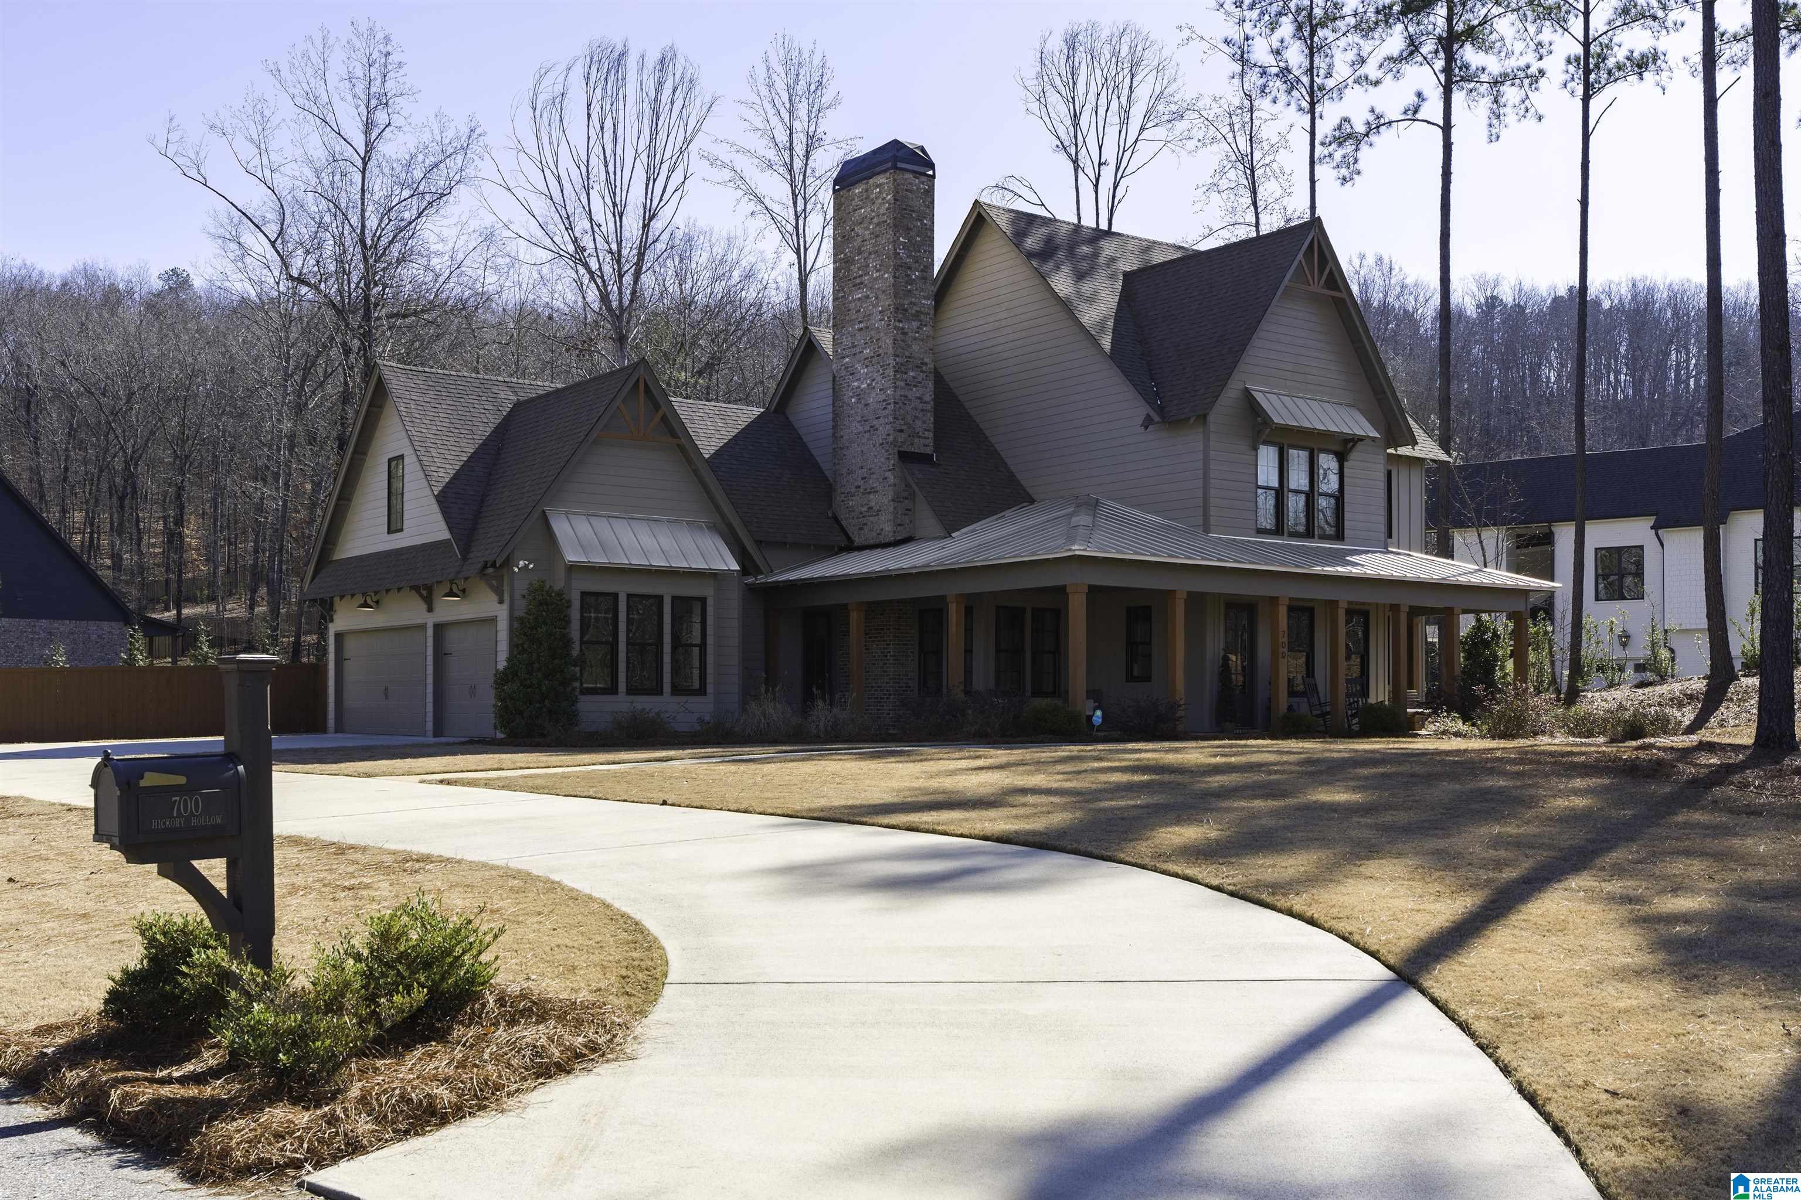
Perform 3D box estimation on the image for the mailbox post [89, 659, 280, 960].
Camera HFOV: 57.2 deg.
[{"bbox_3d":[-2.680,0.950,6.230,0.230,1.480,0.660,-2,-3,40],"label":"mailbox post"}]

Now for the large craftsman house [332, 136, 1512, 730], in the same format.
[{"bbox_3d":[0.397,-3.305,37.440,21.300,12.400,18.800,2,-3,-39],"label":"large craftsman house"}]

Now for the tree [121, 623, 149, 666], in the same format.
[{"bbox_3d":[-19.000,1.880,41.000,1.050,2.500,1.050,0,-2,0],"label":"tree"}]

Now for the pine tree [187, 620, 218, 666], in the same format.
[{"bbox_3d":[-17.300,1.850,41.000,1.050,2.500,1.050,0,-2,0],"label":"pine tree"}]

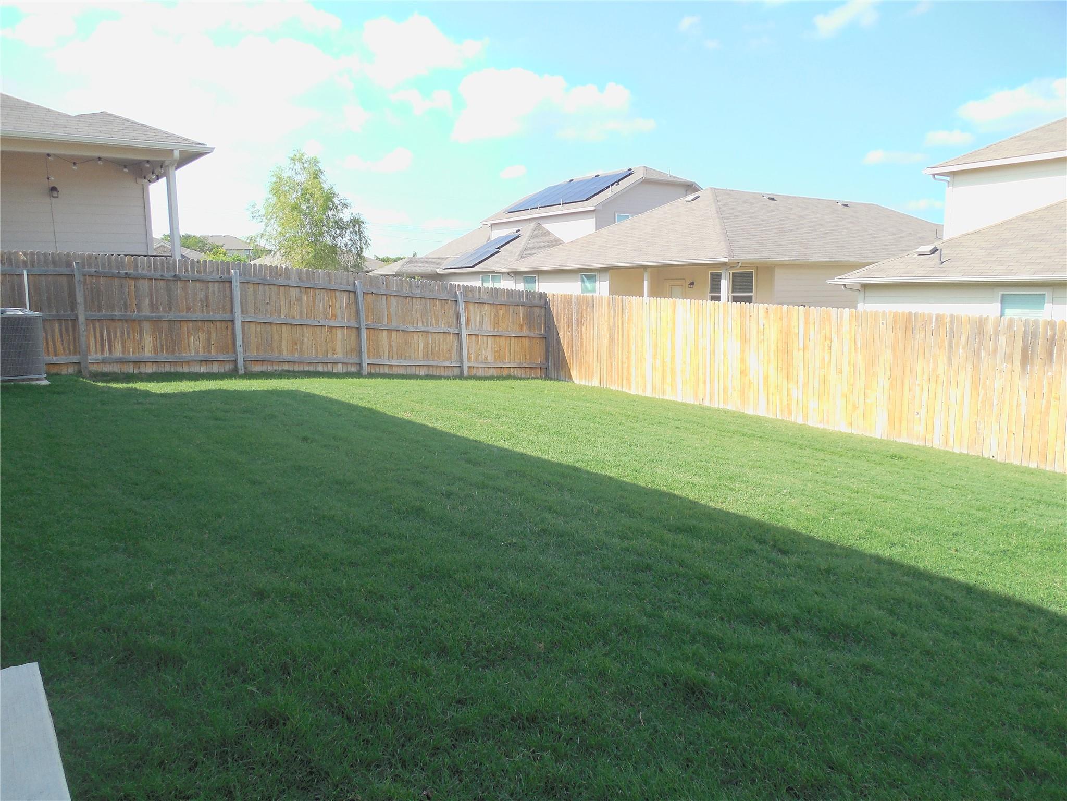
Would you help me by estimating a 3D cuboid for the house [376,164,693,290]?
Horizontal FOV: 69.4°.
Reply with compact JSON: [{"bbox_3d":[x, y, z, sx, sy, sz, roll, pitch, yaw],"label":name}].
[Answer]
[{"bbox_3d":[2.306,-9.020,45.134,19.000,8.250,12.600,-7,10,-35],"label":"house"}]

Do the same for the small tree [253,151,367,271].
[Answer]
[{"bbox_3d":[-8.387,-6.182,29.467,4.400,6.370,4.400,-3,9,-15],"label":"small tree"}]

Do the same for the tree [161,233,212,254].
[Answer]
[{"bbox_3d":[-33.516,-13.366,75.430,5.200,5.870,5.200,-4,9,-23],"label":"tree"}]

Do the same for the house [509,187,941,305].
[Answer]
[{"bbox_3d":[11.149,-5.964,33.387,22.400,5.650,12.500,-7,10,-35],"label":"house"}]

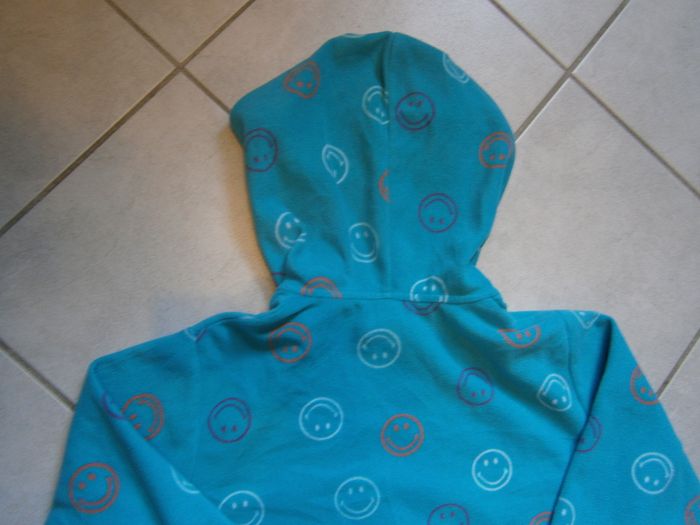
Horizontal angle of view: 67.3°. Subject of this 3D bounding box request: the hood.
[{"bbox_3d":[0.028,-0.098,0.523,0.292,0.070,0.285,2,82,-10],"label":"hood"}]

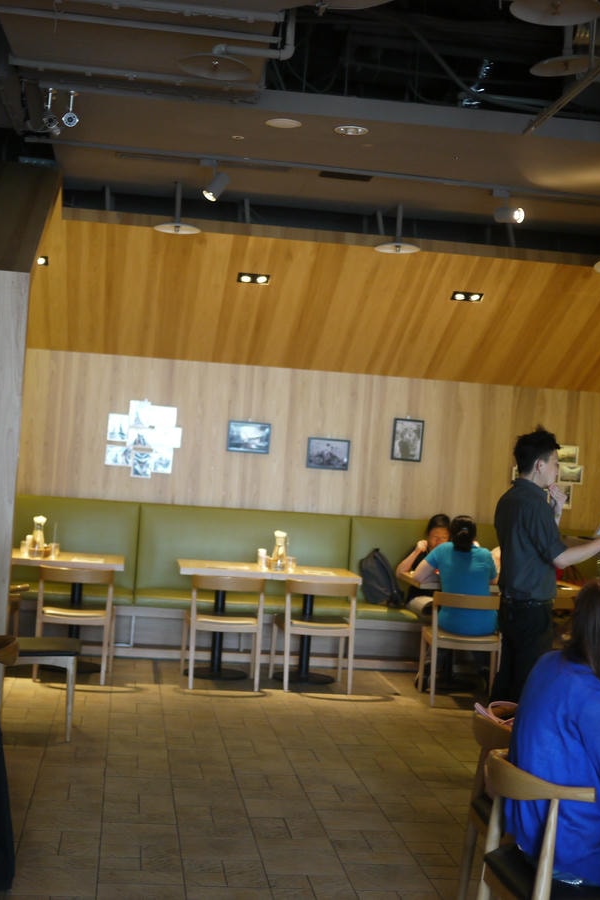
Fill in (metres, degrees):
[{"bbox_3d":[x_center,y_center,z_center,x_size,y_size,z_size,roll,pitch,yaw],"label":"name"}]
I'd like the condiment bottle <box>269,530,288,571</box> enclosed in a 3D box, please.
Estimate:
[{"bbox_3d":[-0.142,0.708,9.744,0.105,0.265,0.105,4,-1,-7],"label":"condiment bottle"}]

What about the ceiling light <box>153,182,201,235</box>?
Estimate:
[{"bbox_3d":[-0.764,-1.532,8.760,0.300,0.310,0.300,4,-1,-7],"label":"ceiling light"}]

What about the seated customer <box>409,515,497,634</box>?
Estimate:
[{"bbox_3d":[1.029,1.053,9.337,0.530,1.220,0.720,4,-1,-2],"label":"seated customer"}]

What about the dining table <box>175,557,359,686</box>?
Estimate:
[{"bbox_3d":[-0.244,1.206,9.728,1.230,0.740,0.780,4,-1,-7],"label":"dining table"}]

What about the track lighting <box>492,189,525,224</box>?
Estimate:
[{"bbox_3d":[1.258,-1.469,8.366,0.165,0.205,0.095,3,-1,35],"label":"track lighting"}]

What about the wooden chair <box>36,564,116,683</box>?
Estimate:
[{"bbox_3d":[-1.469,1.130,9.106,0.480,0.720,0.540,4,-1,-7],"label":"wooden chair"}]

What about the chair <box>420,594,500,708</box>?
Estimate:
[{"bbox_3d":[1.073,1.310,9.190,0.480,0.710,0.540,4,-1,0],"label":"chair"}]

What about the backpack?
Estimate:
[{"bbox_3d":[0.633,0.996,10.727,0.300,0.430,0.200,4,-1,23],"label":"backpack"}]

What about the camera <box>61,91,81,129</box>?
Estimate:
[{"bbox_3d":[-1.122,-1.660,6.781,0.090,0.170,0.150,4,-1,-10],"label":"camera"}]

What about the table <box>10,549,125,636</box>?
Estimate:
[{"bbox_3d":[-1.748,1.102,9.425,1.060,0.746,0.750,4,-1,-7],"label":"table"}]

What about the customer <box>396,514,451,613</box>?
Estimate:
[{"bbox_3d":[0.997,1.072,10.290,0.580,1.200,0.720,4,-1,-9],"label":"customer"}]

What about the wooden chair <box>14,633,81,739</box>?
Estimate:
[{"bbox_3d":[-1.420,1.089,7.250,0.520,0.740,0.550,4,-1,-7],"label":"wooden chair"}]

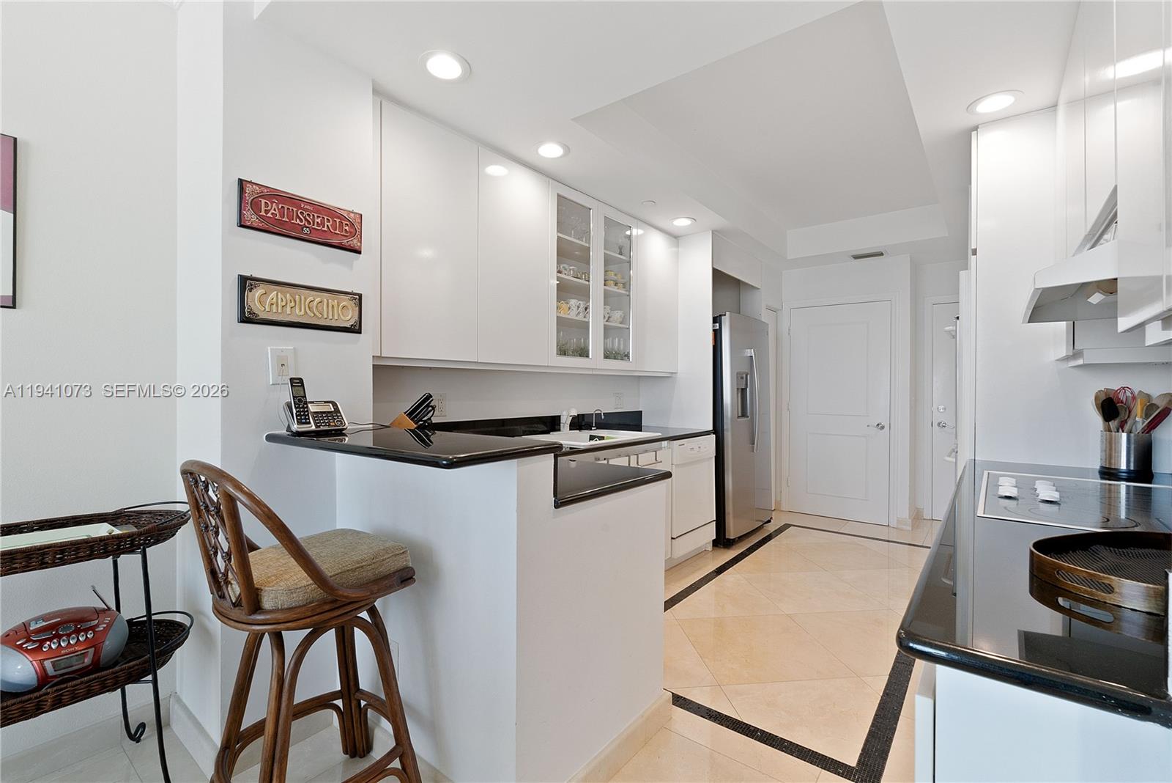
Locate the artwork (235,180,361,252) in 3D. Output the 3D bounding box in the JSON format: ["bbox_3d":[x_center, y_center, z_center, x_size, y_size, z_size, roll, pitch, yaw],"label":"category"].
[{"bbox_3d":[-0.947,-0.576,1.760,0.027,0.146,0.392,0,0,38],"label":"artwork"}]

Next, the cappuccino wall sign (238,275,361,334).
[{"bbox_3d":[-0.947,-0.283,1.760,0.027,0.150,0.392,0,0,38],"label":"cappuccino wall sign"}]

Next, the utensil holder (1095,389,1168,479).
[{"bbox_3d":[1.917,0.138,1.839,0.163,0.306,0.173,0,0,38],"label":"utensil holder"}]

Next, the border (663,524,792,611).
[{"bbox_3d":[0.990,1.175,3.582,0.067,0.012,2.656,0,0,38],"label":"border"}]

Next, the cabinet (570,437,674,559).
[{"bbox_3d":[-0.002,0.715,3.179,0.607,0.790,1.057,0,0,38],"label":"cabinet"}]

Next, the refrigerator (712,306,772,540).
[{"bbox_3d":[1.117,0.288,4.513,0.726,1.782,0.963,0,0,38],"label":"refrigerator"}]

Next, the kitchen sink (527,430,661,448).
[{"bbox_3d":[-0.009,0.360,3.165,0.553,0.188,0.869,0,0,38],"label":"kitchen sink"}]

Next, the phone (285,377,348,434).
[{"bbox_3d":[-0.887,0.044,1.720,0.138,0.182,0.160,0,0,38],"label":"phone"}]

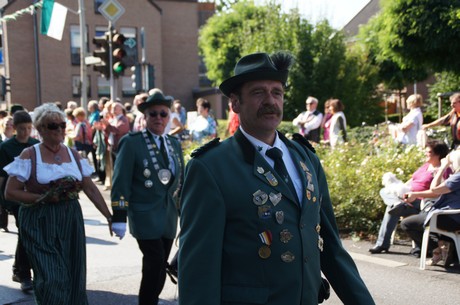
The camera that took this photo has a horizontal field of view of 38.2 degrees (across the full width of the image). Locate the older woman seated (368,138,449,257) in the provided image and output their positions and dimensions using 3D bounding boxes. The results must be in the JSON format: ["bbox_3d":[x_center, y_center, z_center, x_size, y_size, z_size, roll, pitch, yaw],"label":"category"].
[{"bbox_3d":[2.008,0.485,7.400,0.930,1.200,0.500,-3,4,-16],"label":"older woman seated"}]

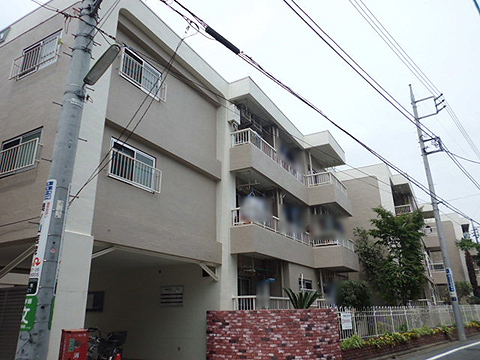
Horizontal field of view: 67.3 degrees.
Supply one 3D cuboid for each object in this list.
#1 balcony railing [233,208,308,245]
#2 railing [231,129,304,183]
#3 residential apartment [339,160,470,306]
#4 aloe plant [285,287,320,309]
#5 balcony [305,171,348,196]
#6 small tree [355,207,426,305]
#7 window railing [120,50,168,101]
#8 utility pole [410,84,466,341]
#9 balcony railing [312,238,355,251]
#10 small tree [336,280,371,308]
[{"bbox_3d":[1.413,1.919,13.333,0.782,0.514,5.480,-11,-22,27],"label":"balcony railing"},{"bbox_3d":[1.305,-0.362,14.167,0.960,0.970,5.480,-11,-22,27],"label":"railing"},{"bbox_3d":[12.037,6.779,29.308,9.000,8.900,21.500,-15,-23,35],"label":"residential apartment"},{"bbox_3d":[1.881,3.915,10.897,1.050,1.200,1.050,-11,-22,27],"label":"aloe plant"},{"bbox_3d":[4.213,0.392,17.209,1.125,0.485,2.910,-11,-22,27],"label":"balcony"},{"bbox_3d":[6.646,3.930,15.631,2.600,5.000,2.750,-11,-22,27],"label":"small tree"},{"bbox_3d":[-2.532,-2.613,9.560,0.260,0.600,1.570,-11,-22,27],"label":"window railing"},{"bbox_3d":[9.402,0.723,16.407,1.400,12.100,0.500,-11,-22,27],"label":"utility pole"},{"bbox_3d":[4.247,2.923,16.335,1.125,0.485,2.910,-11,-22,27],"label":"balcony railing"},{"bbox_3d":[3.877,4.262,12.177,1.100,1.650,1.100,-11,-22,27],"label":"small tree"}]

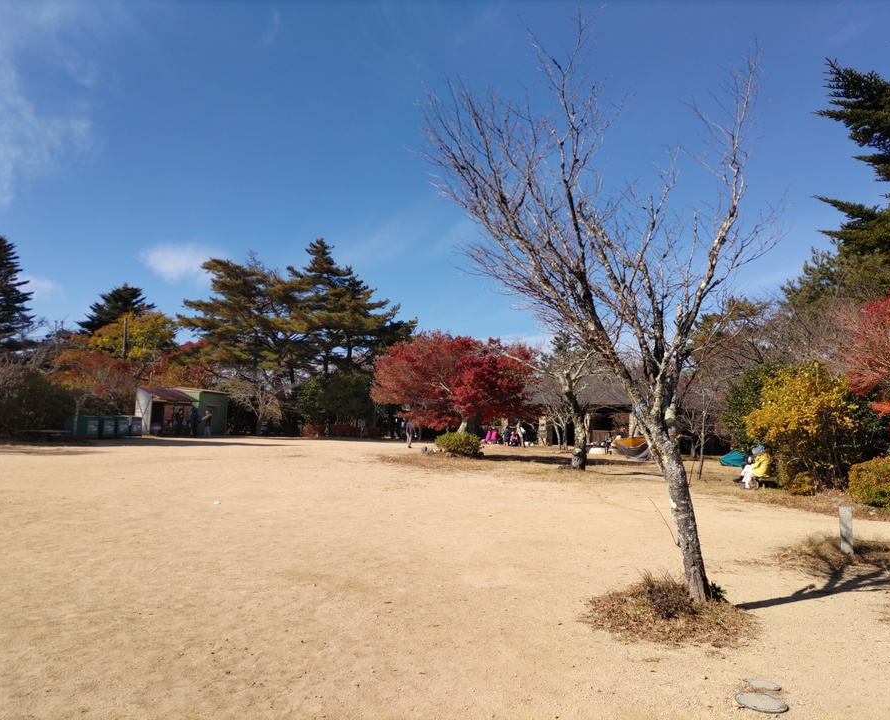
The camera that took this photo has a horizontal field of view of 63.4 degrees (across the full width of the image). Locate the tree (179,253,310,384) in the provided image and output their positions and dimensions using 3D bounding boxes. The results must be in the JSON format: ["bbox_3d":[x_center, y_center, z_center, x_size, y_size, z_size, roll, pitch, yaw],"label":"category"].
[{"bbox_3d":[-15.293,-1.370,55.000,9.700,13.887,9.000,1,-5,0],"label":"tree"}]

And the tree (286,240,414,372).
[{"bbox_3d":[-7.470,-1.986,57.000,9.800,15.518,9.200,1,-5,0],"label":"tree"}]

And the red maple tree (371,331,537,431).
[{"bbox_3d":[0.470,1.587,35.700,7.900,6.139,7.200,1,-5,0],"label":"red maple tree"}]

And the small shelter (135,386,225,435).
[{"bbox_3d":[-18.294,3.501,49.500,2.900,3.100,6.200,-2,-6,33],"label":"small shelter"}]

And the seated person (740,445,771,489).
[{"bbox_3d":[8.512,2.936,19.800,0.850,1.198,0.520,2,-5,-3],"label":"seated person"}]

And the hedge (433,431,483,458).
[{"bbox_3d":[0.623,3.878,33.300,2.150,1.239,1.800,1,-5,0],"label":"hedge"}]

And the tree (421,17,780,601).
[{"bbox_3d":[1.509,-0.598,7.000,3.400,5.726,3.200,1,-5,0],"label":"tree"}]

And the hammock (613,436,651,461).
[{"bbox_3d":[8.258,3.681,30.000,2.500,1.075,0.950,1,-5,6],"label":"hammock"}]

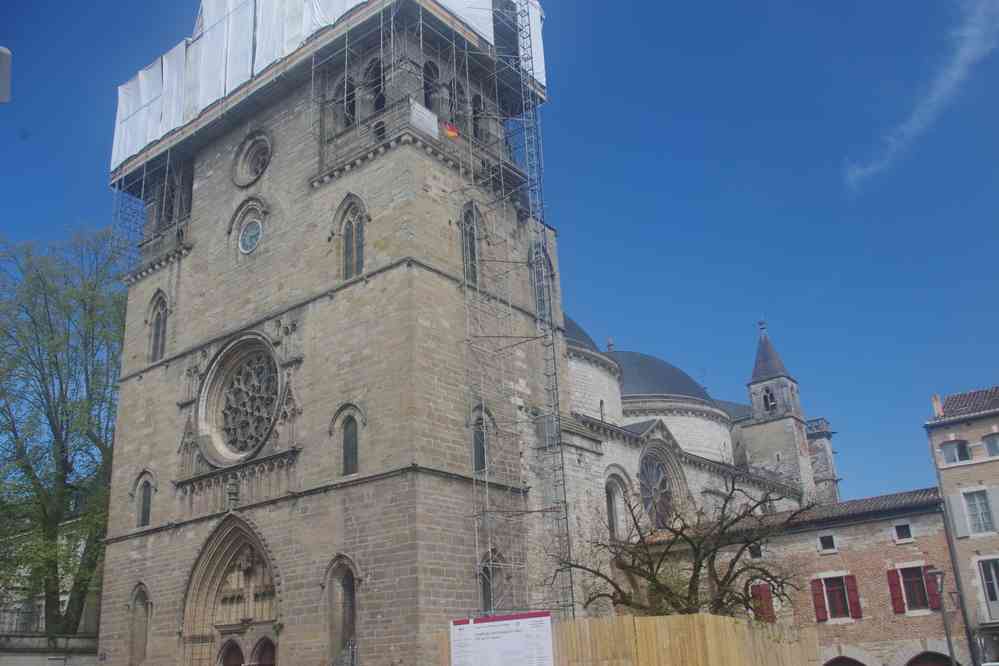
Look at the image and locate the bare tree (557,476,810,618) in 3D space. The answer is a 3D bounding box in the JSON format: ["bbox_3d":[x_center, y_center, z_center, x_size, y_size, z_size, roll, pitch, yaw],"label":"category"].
[{"bbox_3d":[4.117,5.990,18.656,5.484,5.552,4.925,-7,-21,10],"label":"bare tree"}]

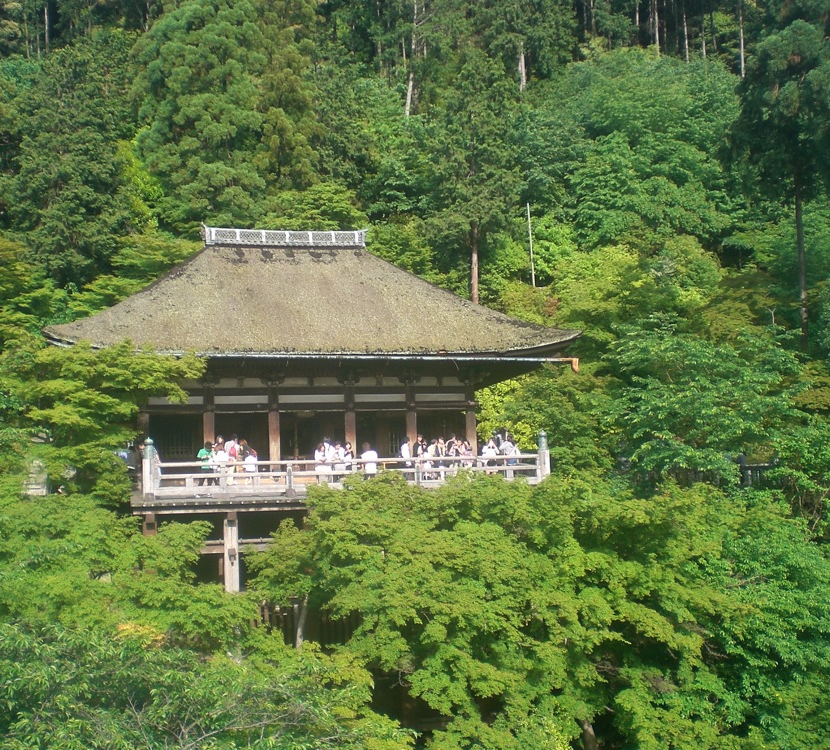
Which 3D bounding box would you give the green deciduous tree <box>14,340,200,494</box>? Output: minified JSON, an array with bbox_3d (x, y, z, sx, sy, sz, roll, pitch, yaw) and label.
[{"bbox_3d":[-8.347,1.303,29.800,5.212,4.479,4.700,0,-3,-16],"label":"green deciduous tree"}]

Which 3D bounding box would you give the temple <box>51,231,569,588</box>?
[{"bbox_3d":[-3.899,0.988,38.455,16.119,12.657,13.600,0,-3,-12],"label":"temple"}]

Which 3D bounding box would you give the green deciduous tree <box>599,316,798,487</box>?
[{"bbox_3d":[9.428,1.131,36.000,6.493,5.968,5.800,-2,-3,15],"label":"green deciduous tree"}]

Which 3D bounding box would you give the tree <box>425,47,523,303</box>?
[{"bbox_3d":[2.873,-9.438,53.000,4.731,12.842,4.700,-1,-3,3],"label":"tree"}]

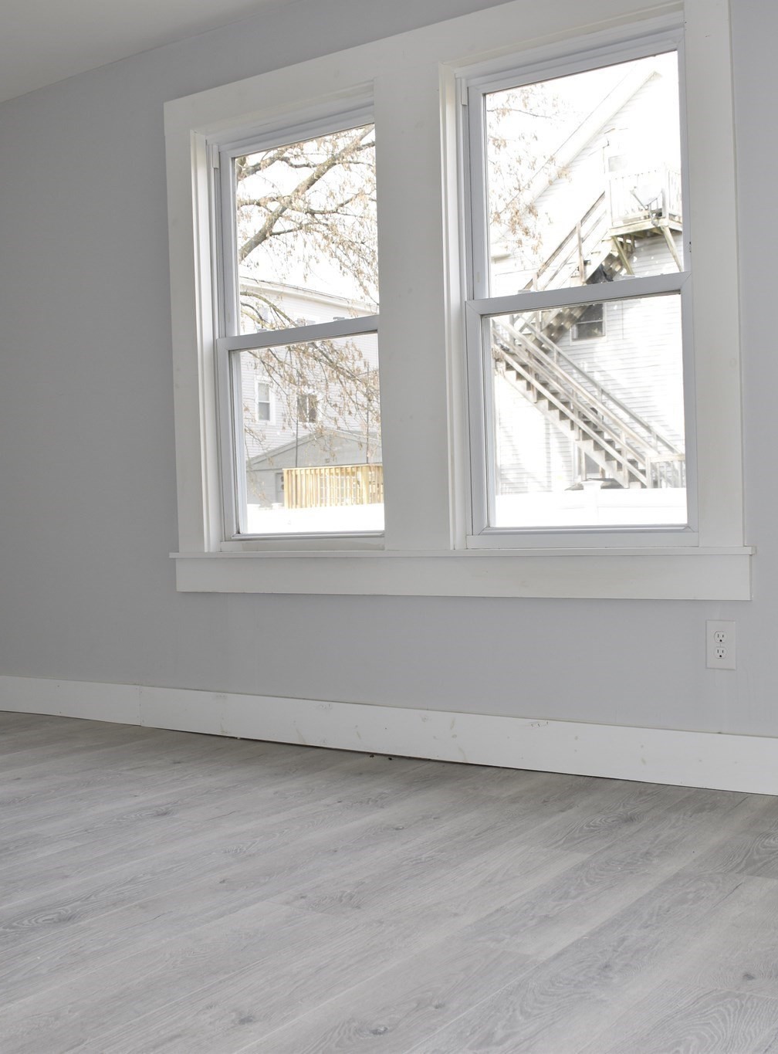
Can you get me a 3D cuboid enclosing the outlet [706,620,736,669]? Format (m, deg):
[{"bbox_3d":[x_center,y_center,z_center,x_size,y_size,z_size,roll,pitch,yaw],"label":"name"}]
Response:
[{"bbox_3d":[0.839,0.298,2.995,0.077,0.122,0.008,-1,1,34],"label":"outlet"}]

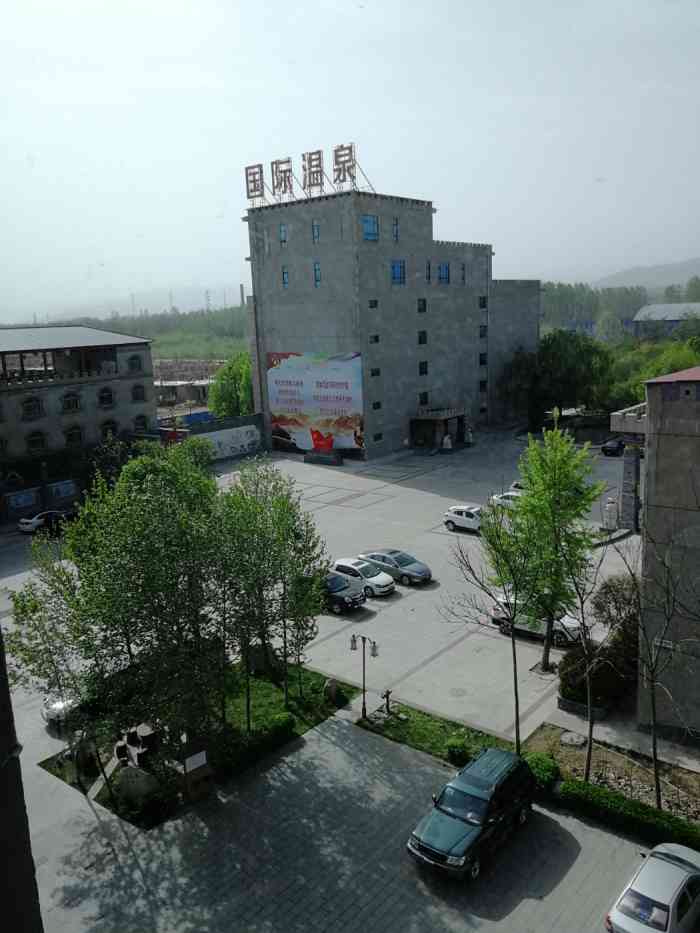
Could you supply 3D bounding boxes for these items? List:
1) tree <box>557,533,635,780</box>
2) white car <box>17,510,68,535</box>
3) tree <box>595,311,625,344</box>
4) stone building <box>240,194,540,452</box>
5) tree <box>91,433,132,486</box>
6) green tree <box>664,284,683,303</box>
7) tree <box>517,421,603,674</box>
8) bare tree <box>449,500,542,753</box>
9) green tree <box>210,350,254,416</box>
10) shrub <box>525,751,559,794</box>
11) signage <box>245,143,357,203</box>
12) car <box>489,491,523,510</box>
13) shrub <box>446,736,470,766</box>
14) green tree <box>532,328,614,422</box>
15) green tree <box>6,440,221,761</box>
[{"bbox_3d":[7.726,6.211,22.906,2.500,8.300,2.400,-3,11,0],"label":"tree"},{"bbox_3d":[-24.151,4.025,58.472,1.800,1.470,4.600,8,16,42],"label":"white car"},{"bbox_3d":[84.425,-44.384,236.780,9.800,13.500,9.800,-3,12,0],"label":"tree"},{"bbox_3d":[9.371,-19.719,101.694,15.700,28.800,46.400,6,14,38],"label":"stone building"},{"bbox_3d":[-23.217,-0.831,70.552,4.000,6.000,4.000,-3,12,0],"label":"tree"},{"bbox_3d":[144.134,-68.764,324.268,8.500,20.000,8.500,-3,12,0],"label":"green tree"},{"bbox_3d":[8.757,3.502,30.422,3.600,10.600,3.600,-3,12,0],"label":"tree"},{"bbox_3d":[4.866,5.696,24.176,3.200,9.100,3.000,-3,11,0],"label":"bare tree"},{"bbox_3d":[-14.697,-8.401,91.033,6.000,11.700,6.000,-3,12,0],"label":"green tree"},{"bbox_3d":[6.155,9.835,23.393,1.200,1.150,1.200,-3,11,0],"label":"shrub"},{"bbox_3d":[-5.799,-32.280,80.803,15.900,4.100,0.500,6,14,38],"label":"signage"},{"bbox_3d":[13.115,2.685,55.921,4.550,1.470,1.790,7,15,40],"label":"car"},{"bbox_3d":[3.731,9.800,25.025,0.850,0.880,0.850,-3,11,0],"label":"shrub"},{"bbox_3d":[30.004,-11.783,98.144,10.800,12.600,9.500,-3,11,0],"label":"green tree"},{"bbox_3d":[-8.706,4.722,27.022,7.300,11.300,7.000,-3,12,0],"label":"green tree"}]

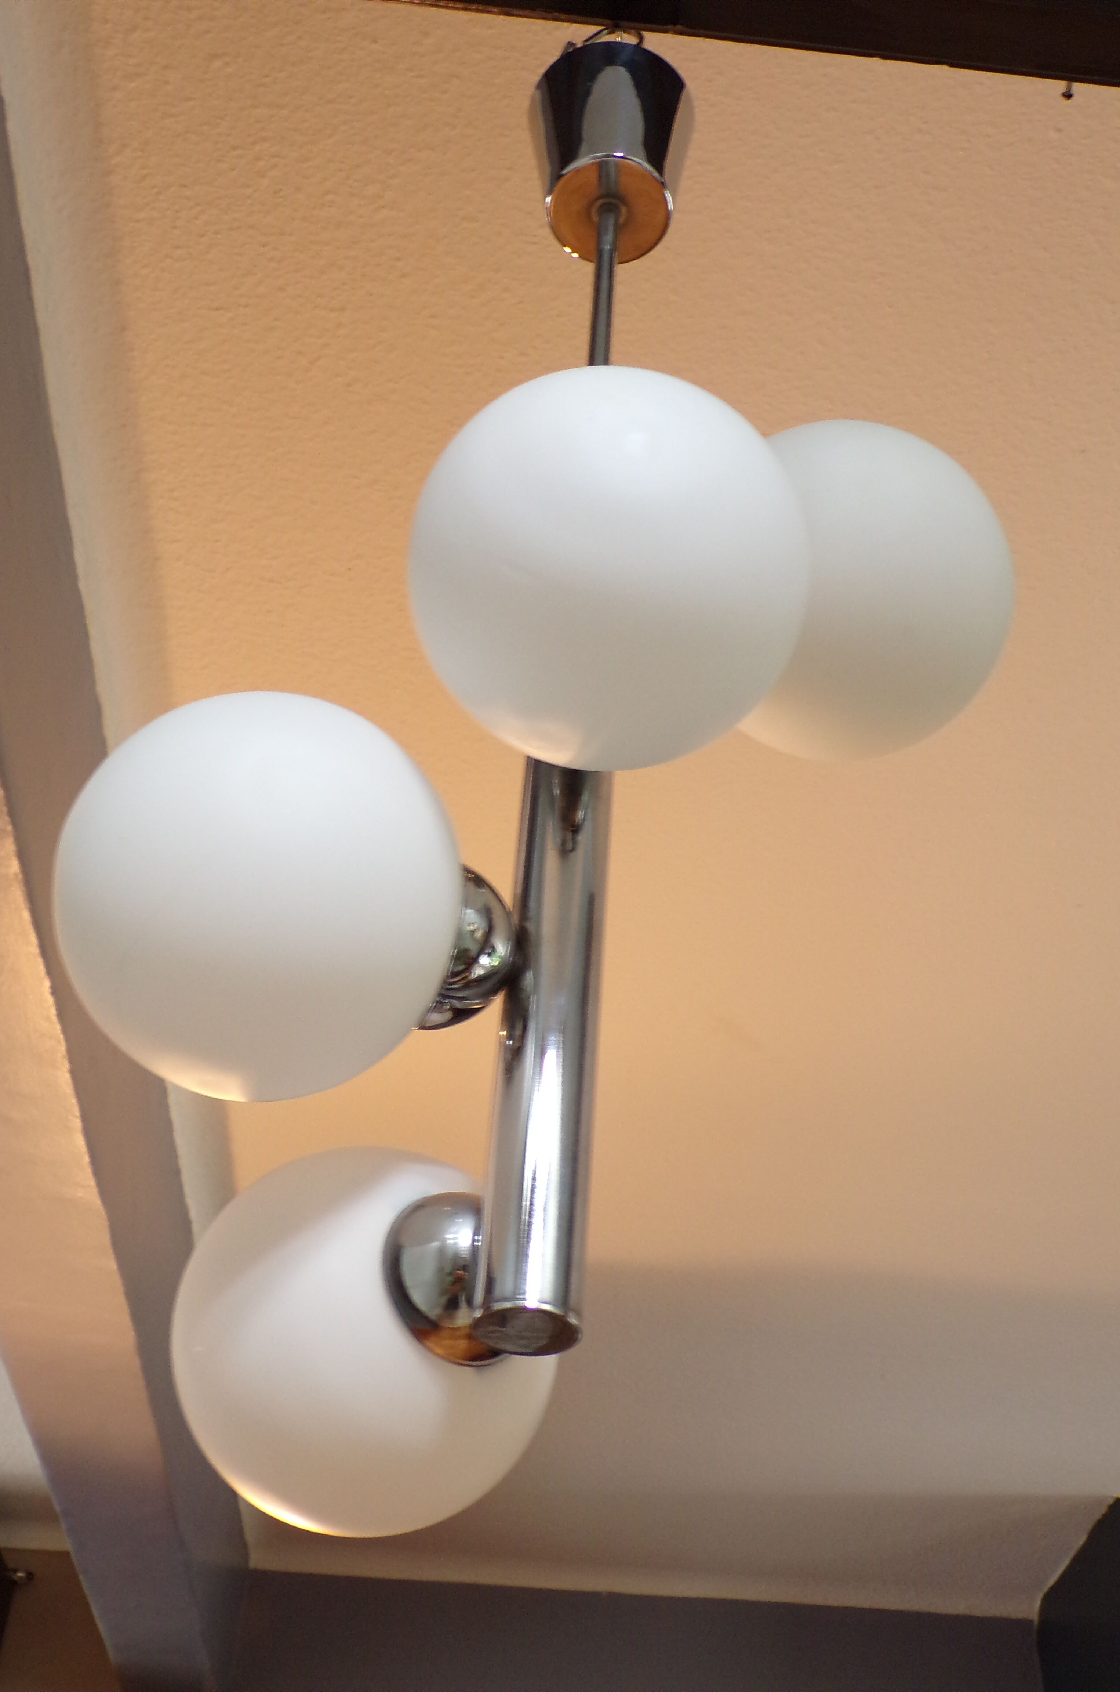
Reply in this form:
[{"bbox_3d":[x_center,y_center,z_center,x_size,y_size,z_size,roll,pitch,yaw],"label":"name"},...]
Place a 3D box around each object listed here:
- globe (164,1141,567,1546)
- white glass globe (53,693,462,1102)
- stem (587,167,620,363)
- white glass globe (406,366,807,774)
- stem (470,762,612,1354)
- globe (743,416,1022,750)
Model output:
[{"bbox_3d":[-0.075,0.188,0.693,0.145,0.145,0.145,4,-40,0],"label":"globe"},{"bbox_3d":[-0.106,0.018,0.644,0.145,0.145,0.145,4,-40,0],"label":"white glass globe"},{"bbox_3d":[0.020,-0.247,0.935,0.011,0.310,0.011,4,-40,0],"label":"stem"},{"bbox_3d":[0.017,-0.100,0.657,0.145,0.145,0.145,4,-40,0],"label":"white glass globe"},{"bbox_3d":[0.000,0.016,0.713,0.036,0.374,0.036,4,-40,0],"label":"stem"},{"bbox_3d":[0.122,-0.109,0.783,0.145,0.145,0.145,4,-40,0],"label":"globe"}]

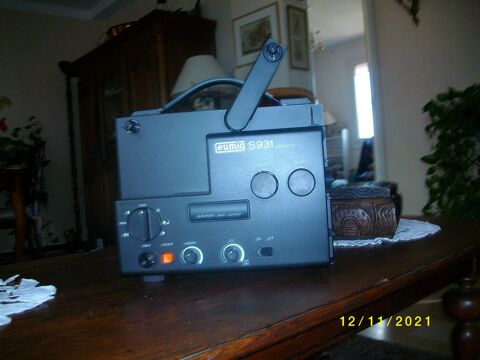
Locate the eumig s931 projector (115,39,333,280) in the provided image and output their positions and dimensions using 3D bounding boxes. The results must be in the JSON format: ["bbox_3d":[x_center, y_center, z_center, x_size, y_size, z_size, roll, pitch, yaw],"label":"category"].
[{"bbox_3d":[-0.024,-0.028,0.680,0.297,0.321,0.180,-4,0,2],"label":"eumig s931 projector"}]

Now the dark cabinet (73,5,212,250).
[{"bbox_3d":[-0.925,-0.310,4.299,0.564,2.000,1.729,-4,0,-41],"label":"dark cabinet"}]

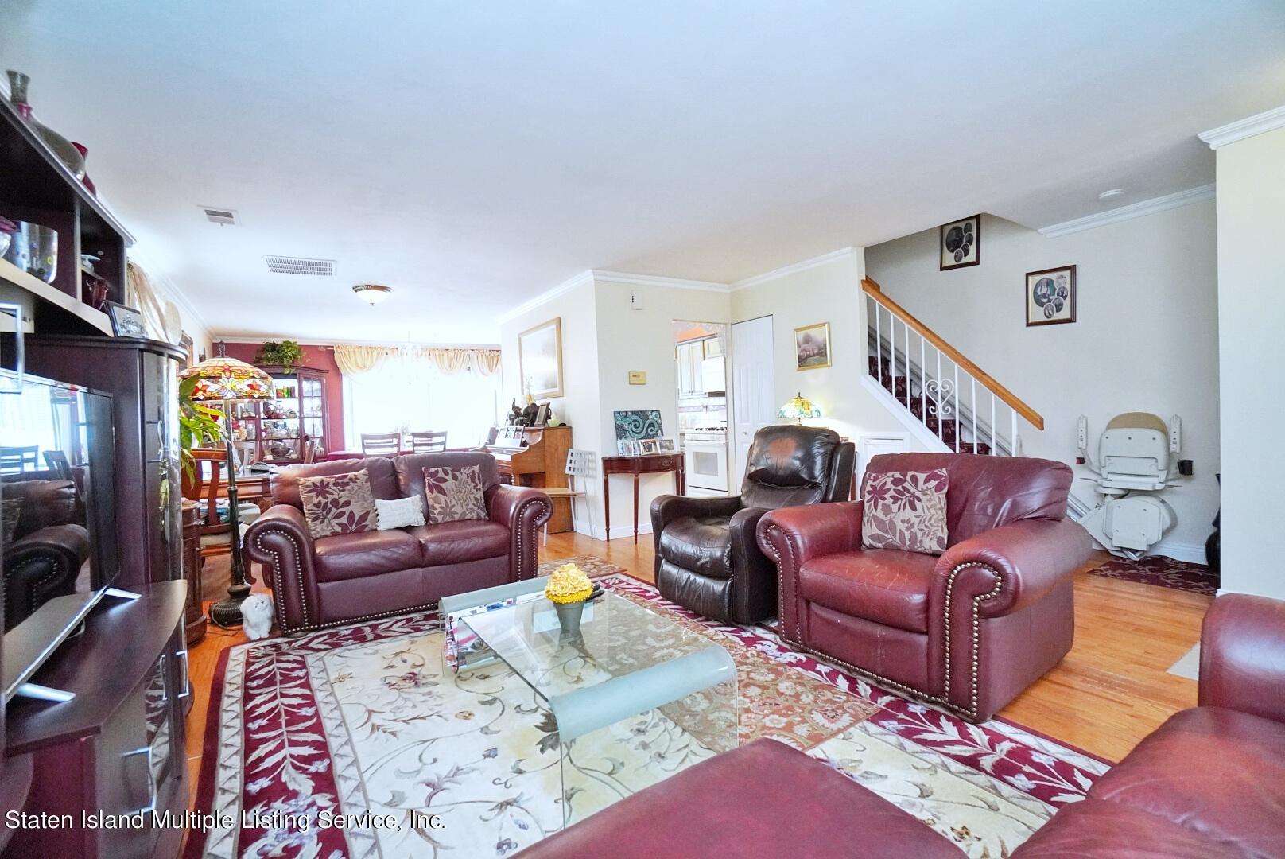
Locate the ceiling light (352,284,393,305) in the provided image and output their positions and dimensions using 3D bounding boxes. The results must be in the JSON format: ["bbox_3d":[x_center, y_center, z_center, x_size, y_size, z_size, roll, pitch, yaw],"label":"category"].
[{"bbox_3d":[-2.544,-1.264,5.067,0.400,0.180,0.400,-3,2,-33],"label":"ceiling light"}]

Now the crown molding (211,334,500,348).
[{"bbox_3d":[-4.165,-1.340,8.405,4.000,0.080,0.075,-3,2,-32],"label":"crown molding"}]

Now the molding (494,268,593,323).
[{"bbox_3d":[-1.135,-1.379,5.820,0.070,0.075,2.600,-4,2,-33],"label":"molding"}]

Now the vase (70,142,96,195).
[{"bbox_3d":[-1.953,-0.849,1.835,0.115,0.250,0.115,-3,2,-32],"label":"vase"}]

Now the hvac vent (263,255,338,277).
[{"bbox_3d":[-2.696,-1.273,4.228,0.470,0.025,0.500,-4,2,-33],"label":"hvac vent"}]

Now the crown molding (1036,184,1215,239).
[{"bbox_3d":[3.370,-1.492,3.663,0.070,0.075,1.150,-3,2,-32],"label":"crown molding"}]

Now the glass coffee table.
[{"bbox_3d":[-0.285,0.898,2.034,0.610,0.375,1.190,-3,2,-34],"label":"glass coffee table"}]

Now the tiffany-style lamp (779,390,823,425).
[{"bbox_3d":[1.347,-0.073,4.584,0.360,0.500,0.360,-3,2,-32],"label":"tiffany-style lamp"}]

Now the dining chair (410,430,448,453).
[{"bbox_3d":[-2.781,0.538,6.909,0.450,1.015,0.530,-3,2,-33],"label":"dining chair"}]

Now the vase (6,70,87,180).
[{"bbox_3d":[-1.828,-0.902,1.583,0.235,0.285,0.235,-4,2,-33],"label":"vase"}]

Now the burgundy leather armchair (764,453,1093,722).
[{"bbox_3d":[1.284,0.573,2.490,0.930,0.880,1.160,-3,2,-34],"label":"burgundy leather armchair"}]

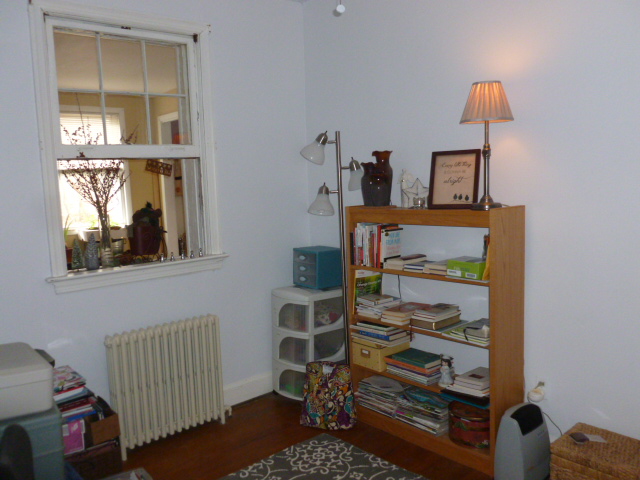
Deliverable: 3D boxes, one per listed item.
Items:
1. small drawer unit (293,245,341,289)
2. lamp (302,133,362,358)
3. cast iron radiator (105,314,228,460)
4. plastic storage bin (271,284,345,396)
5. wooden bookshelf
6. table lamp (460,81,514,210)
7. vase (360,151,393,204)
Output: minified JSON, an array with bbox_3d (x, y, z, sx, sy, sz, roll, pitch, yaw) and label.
[{"bbox_3d":[-0.013,0.175,3.343,0.205,0.229,0.251,-7,8,-37],"label":"small drawer unit"},{"bbox_3d":[0.104,0.192,3.096,0.370,1.668,0.310,-2,6,0],"label":"lamp"},{"bbox_3d":[-0.814,0.772,2.816,0.633,0.633,0.125,-7,8,-41],"label":"cast iron radiator"},{"bbox_3d":[-0.082,0.656,3.391,0.337,0.693,0.307,-7,8,-41],"label":"plastic storage bin"},{"bbox_3d":[0.566,0.439,2.708,0.251,1.231,0.916,-7,8,-41],"label":"wooden bookshelf"},{"bbox_3d":[0.748,-0.421,2.313,0.243,0.553,0.243,-2,6,0],"label":"table lamp"},{"bbox_3d":[0.318,-0.335,2.839,0.175,0.295,0.130,-2,6,0],"label":"vase"}]

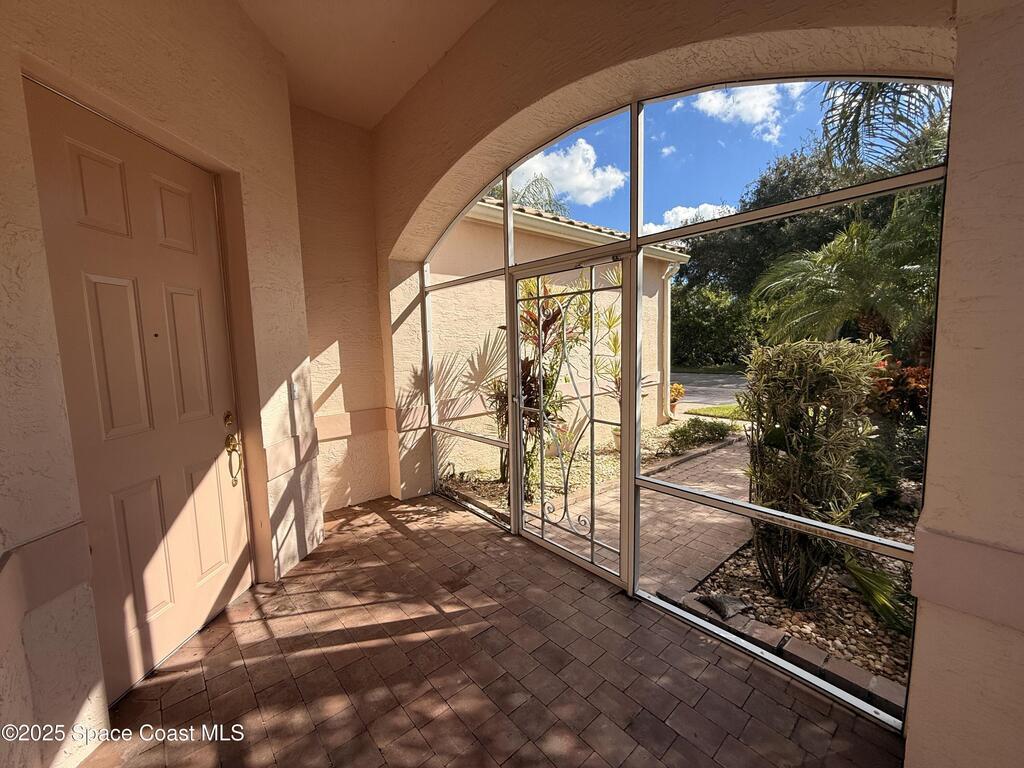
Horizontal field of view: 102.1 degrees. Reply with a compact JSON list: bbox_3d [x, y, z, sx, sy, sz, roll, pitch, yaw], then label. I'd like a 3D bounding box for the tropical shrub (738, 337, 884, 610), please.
[{"bbox_3d":[1.615,0.510,2.310,0.700,1.500,0.700,-6,8,-40],"label":"tropical shrub"}]

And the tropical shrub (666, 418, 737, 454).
[{"bbox_3d":[2.660,0.710,5.880,1.200,0.420,0.750,-6,8,-40],"label":"tropical shrub"}]

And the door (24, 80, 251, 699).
[{"bbox_3d":[-1.701,0.087,2.003,0.050,2.435,0.915,-1,6,3],"label":"door"}]

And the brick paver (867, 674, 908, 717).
[{"bbox_3d":[1.584,1.293,1.701,0.120,0.060,0.160,-7,8,-41],"label":"brick paver"}]

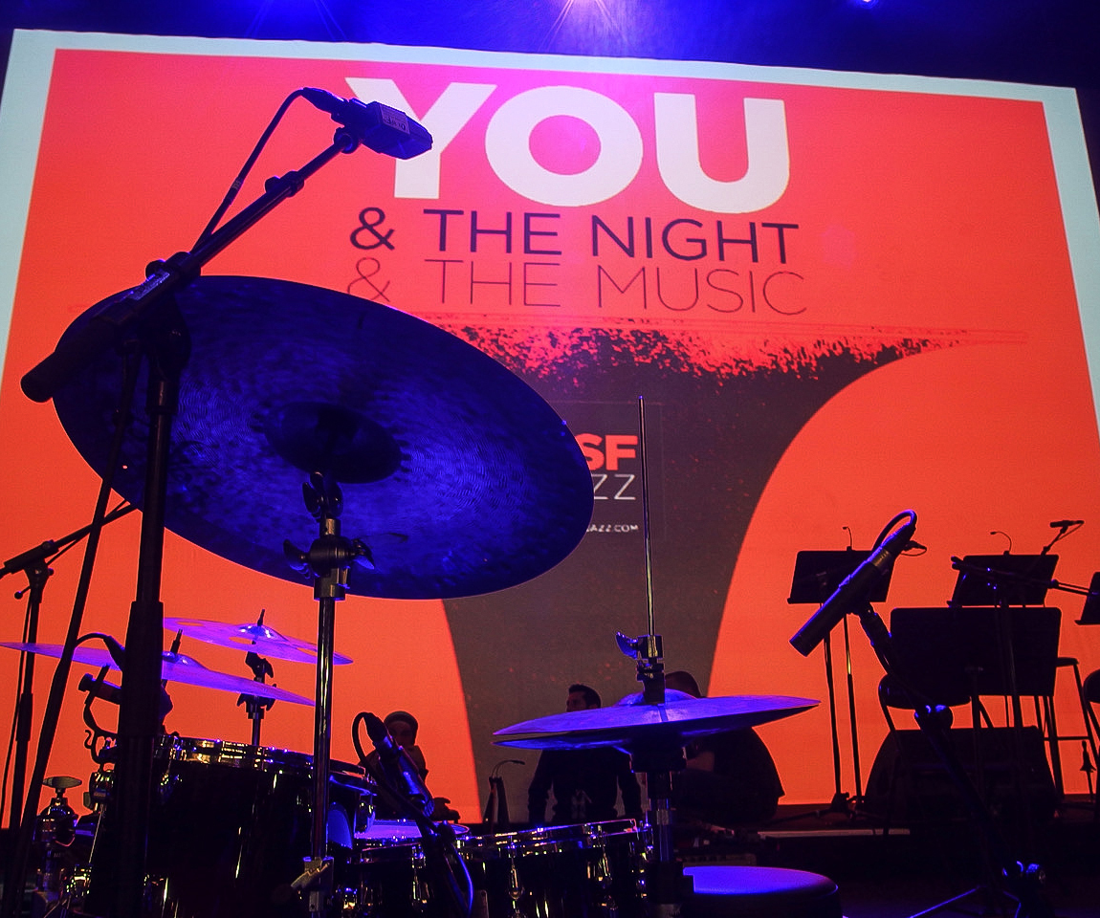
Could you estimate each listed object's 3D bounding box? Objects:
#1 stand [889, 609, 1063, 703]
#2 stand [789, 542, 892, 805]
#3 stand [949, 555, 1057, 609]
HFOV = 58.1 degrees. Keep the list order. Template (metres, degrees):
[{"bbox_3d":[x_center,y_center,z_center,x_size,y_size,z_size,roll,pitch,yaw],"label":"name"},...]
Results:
[{"bbox_3d":[1.348,0.938,3.049,0.510,0.936,0.420,-3,-14,8],"label":"stand"},{"bbox_3d":[1.516,1.113,4.941,0.510,1.290,0.420,0,-14,-3],"label":"stand"},{"bbox_3d":[2.433,1.152,5.129,0.510,1.284,0.420,0,-14,-2],"label":"stand"}]

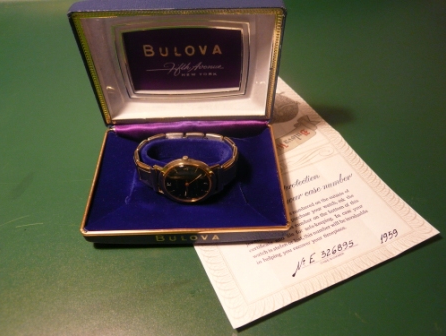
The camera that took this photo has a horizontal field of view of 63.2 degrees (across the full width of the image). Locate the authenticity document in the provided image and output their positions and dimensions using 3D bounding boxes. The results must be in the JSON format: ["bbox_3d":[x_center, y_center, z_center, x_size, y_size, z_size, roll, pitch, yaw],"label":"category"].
[{"bbox_3d":[0.030,-0.006,0.286,0.147,0.005,0.217,-18,50,-16],"label":"authenticity document"}]

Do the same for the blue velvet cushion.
[{"bbox_3d":[-0.025,-0.001,0.254,0.127,0.028,0.096,-1,47,-1],"label":"blue velvet cushion"}]

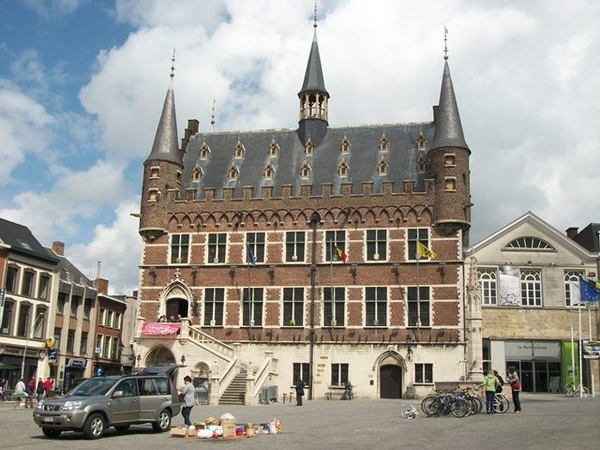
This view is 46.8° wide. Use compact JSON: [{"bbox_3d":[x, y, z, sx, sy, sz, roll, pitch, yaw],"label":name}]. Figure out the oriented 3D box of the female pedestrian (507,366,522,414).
[{"bbox_3d":[7.913,6.088,25.577,0.480,1.670,0.500,1,-12,3],"label":"female pedestrian"}]

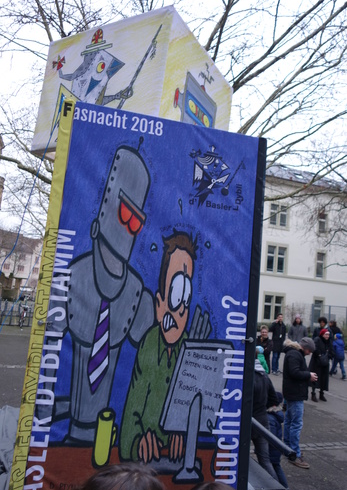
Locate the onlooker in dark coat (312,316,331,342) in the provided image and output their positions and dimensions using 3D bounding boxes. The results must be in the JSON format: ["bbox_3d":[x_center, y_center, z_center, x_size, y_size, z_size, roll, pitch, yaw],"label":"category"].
[{"bbox_3d":[4.295,3.031,11.700,0.550,1.800,0.380,2,-7,23],"label":"onlooker in dark coat"}]

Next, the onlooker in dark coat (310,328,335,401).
[{"bbox_3d":[3.451,2.774,9.400,0.550,1.640,0.420,8,-7,-27],"label":"onlooker in dark coat"}]

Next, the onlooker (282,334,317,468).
[{"bbox_3d":[1.758,2.145,5.600,0.550,1.730,0.500,3,-7,20],"label":"onlooker"}]

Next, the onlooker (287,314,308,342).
[{"bbox_3d":[3.816,3.080,12.500,0.550,1.790,0.360,4,-7,9],"label":"onlooker"}]

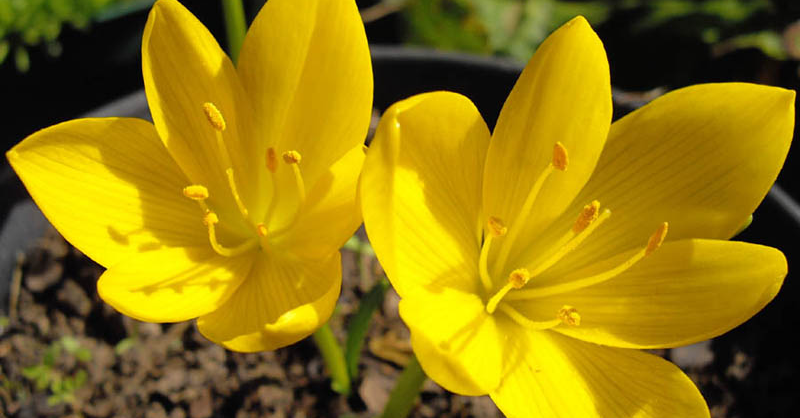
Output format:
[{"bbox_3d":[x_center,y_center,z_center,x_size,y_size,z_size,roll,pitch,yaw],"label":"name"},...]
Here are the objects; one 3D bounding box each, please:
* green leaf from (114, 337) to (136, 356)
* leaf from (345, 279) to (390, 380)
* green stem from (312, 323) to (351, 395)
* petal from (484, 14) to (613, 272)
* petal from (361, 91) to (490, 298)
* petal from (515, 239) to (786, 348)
[{"bbox_3d":[-0.074,0.037,0.238,0.006,0.004,0.005,0,38,0],"label":"green leaf"},{"bbox_3d":[-0.008,0.030,0.217,0.007,0.034,0.004,22,34,5],"label":"leaf"},{"bbox_3d":[-0.017,0.038,0.219,0.006,0.025,0.006,-11,35,4],"label":"green stem"},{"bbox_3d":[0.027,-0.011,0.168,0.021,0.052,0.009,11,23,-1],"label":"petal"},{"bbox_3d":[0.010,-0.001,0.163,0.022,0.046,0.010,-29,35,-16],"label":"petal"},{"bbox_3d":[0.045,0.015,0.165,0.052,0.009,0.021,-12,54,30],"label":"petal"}]

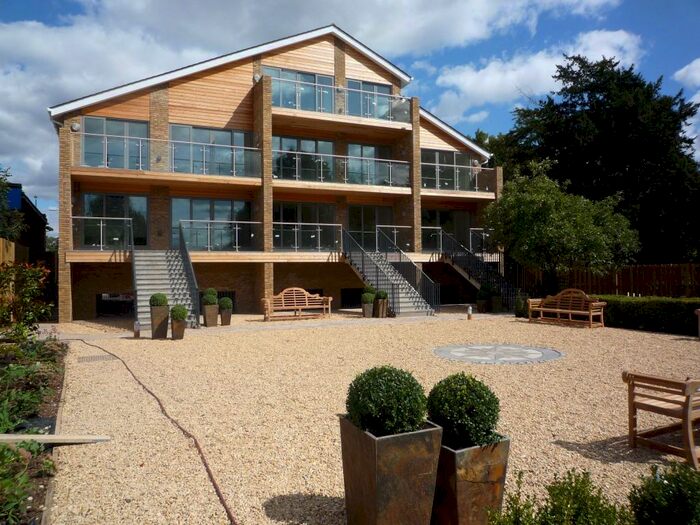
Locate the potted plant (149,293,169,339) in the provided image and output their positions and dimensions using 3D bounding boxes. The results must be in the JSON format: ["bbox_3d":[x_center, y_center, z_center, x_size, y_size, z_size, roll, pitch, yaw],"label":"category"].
[{"bbox_3d":[-4.693,1.311,12.378,0.490,1.100,0.490,0,-1,-25],"label":"potted plant"}]

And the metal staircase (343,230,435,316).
[{"bbox_3d":[1.352,0.251,19.996,1.740,3.350,4.200,0,-1,-25],"label":"metal staircase"}]

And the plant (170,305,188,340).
[{"bbox_3d":[-4.132,1.420,12.243,0.420,0.860,0.420,0,-1,-25],"label":"plant"}]

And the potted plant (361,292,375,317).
[{"bbox_3d":[0.596,1.447,17.404,0.460,0.880,0.460,0,-1,-25],"label":"potted plant"}]

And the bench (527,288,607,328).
[{"bbox_3d":[6.268,1.285,14.772,0.650,1.040,2.150,0,-1,-31],"label":"bench"}]

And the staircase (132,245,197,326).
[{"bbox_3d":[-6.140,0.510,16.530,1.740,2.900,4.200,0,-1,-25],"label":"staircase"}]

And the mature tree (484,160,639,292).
[{"bbox_3d":[7.691,-0.916,18.518,5.600,5.500,5.400,0,-1,-25],"label":"mature tree"}]

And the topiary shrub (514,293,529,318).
[{"bbox_3d":[5.750,1.388,16.927,0.500,0.870,0.500,0,-1,-25],"label":"topiary shrub"}]

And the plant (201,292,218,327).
[{"bbox_3d":[-4.218,1.408,15.160,0.480,1.000,0.480,0,-1,-25],"label":"plant"}]

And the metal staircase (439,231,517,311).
[{"bbox_3d":[5.983,0.230,22.134,1.740,3.350,4.200,0,-1,-25],"label":"metal staircase"}]

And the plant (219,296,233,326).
[{"bbox_3d":[-3.771,1.475,15.297,0.400,0.860,0.400,0,-1,-25],"label":"plant"}]

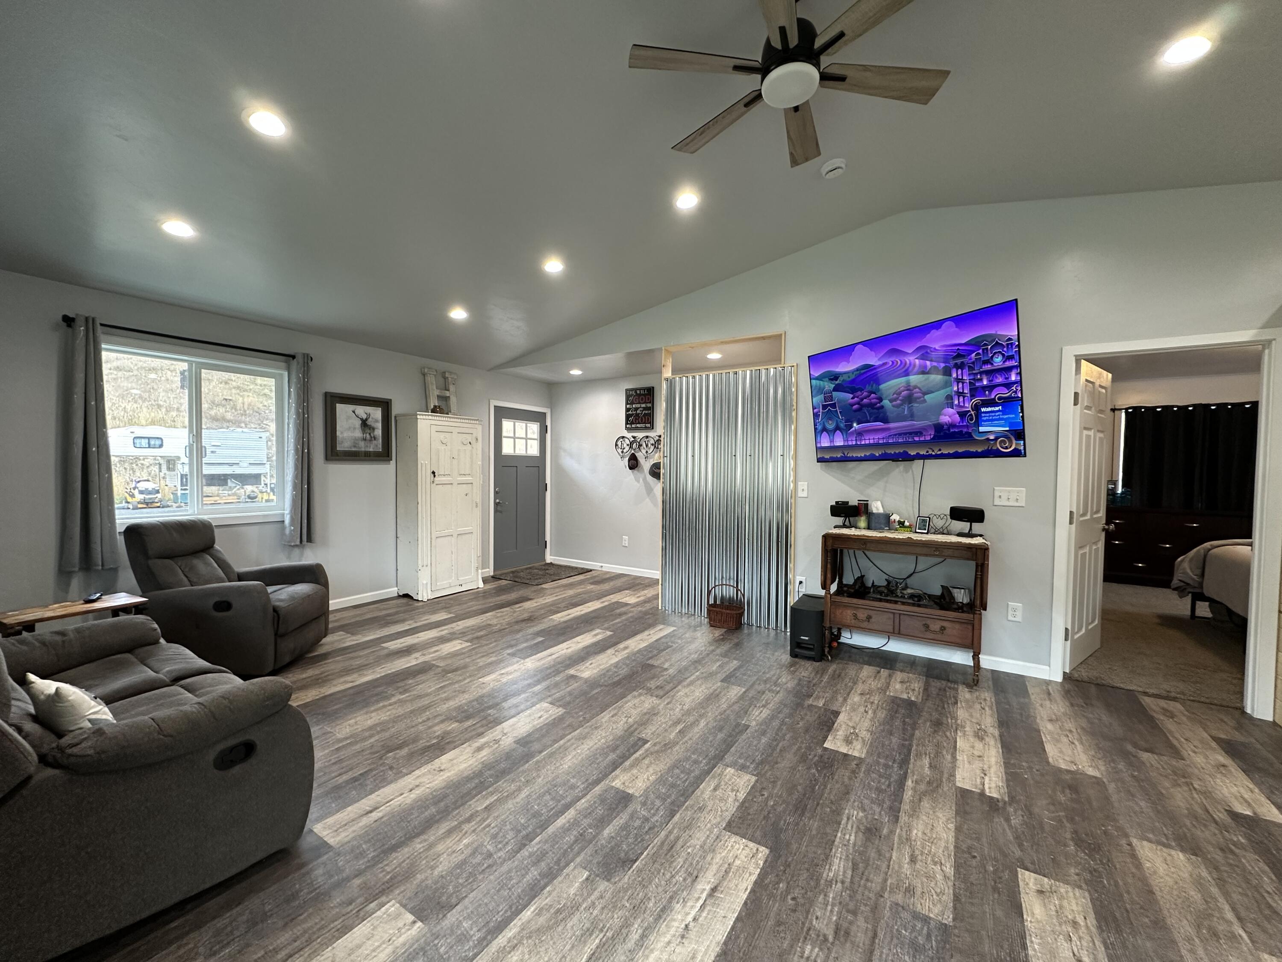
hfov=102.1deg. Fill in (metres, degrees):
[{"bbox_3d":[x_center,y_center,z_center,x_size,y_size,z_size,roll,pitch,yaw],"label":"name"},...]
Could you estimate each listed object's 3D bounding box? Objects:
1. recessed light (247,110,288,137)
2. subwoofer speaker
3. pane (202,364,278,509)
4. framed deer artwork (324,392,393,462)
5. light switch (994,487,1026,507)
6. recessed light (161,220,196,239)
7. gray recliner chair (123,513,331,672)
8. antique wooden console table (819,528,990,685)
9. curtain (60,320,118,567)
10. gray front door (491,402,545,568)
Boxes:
[{"bbox_3d":[-1.637,-1.565,2.270,0.165,0.020,0.165,-9,-4,32],"label":"recessed light"},{"bbox_3d":[1.249,1.063,3.766,0.210,0.352,0.400,2,2,32],"label":"subwoofer speaker"},{"bbox_3d":[-3.177,-0.323,4.125,0.040,1.070,0.510,2,2,32],"label":"pane"},{"bbox_3d":[-2.638,-0.493,4.887,0.030,0.607,0.625,2,2,32],"label":"framed deer artwork"},{"bbox_3d":[2.412,0.106,3.391,0.165,0.117,0.012,2,2,32],"label":"light switch"},{"bbox_3d":[-2.587,-1.408,2.899,0.165,0.020,0.165,-9,-4,32],"label":"recessed light"},{"bbox_3d":[-2.802,0.734,3.518,0.950,0.950,0.790,0,2,-4],"label":"gray recliner chair"},{"bbox_3d":[1.778,0.817,3.545,0.970,0.866,0.440,1,2,30],"label":"antique wooden console table"},{"bbox_3d":[-3.550,-0.236,3.333,0.100,1.610,0.250,2,2,32],"label":"curtain"},{"bbox_3d":[-1.544,0.100,6.711,0.050,2.035,0.910,2,2,32],"label":"gray front door"}]

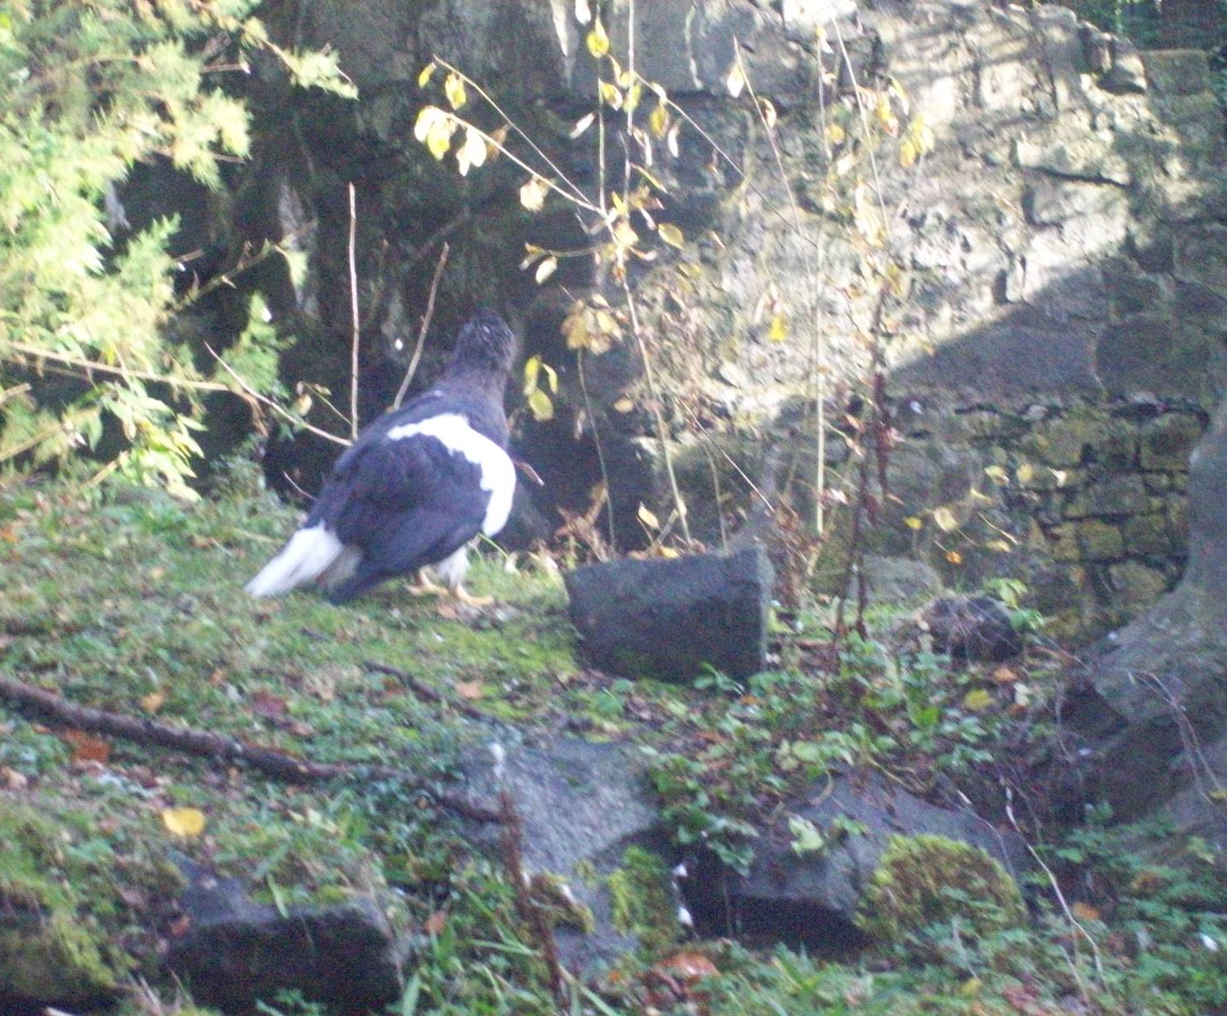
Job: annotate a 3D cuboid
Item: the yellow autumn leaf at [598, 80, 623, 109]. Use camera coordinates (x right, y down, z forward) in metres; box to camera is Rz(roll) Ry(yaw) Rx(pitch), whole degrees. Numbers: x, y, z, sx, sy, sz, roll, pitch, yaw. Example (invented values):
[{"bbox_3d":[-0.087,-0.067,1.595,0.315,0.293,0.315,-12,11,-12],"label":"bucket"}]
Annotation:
[{"bbox_3d":[-0.007,-0.978,10.000,0.056,0.070,0.025,0,6,0],"label":"yellow autumn leaf"}]

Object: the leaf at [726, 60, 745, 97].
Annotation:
[{"bbox_3d":[0.309,-1.087,10.700,0.048,0.097,0.025,0,6,2],"label":"leaf"}]

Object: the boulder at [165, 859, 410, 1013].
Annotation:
[{"bbox_3d":[-0.578,0.758,7.500,0.434,0.250,0.340,0,6,-4],"label":"boulder"}]

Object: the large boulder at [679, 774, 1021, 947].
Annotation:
[{"bbox_3d":[0.452,0.650,7.900,0.649,0.310,0.460,0,6,3],"label":"large boulder"}]

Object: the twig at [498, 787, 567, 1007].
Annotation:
[{"bbox_3d":[-0.142,0.691,7.500,0.038,0.401,0.035,-13,6,-2],"label":"twig"}]

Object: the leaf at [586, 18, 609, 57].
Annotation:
[{"bbox_3d":[-0.036,-1.114,10.000,0.054,0.090,0.025,0,6,0],"label":"leaf"}]

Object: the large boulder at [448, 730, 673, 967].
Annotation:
[{"bbox_3d":[-0.090,0.618,7.600,0.360,0.330,0.420,-1,6,-10],"label":"large boulder"}]

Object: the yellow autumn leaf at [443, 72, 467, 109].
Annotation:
[{"bbox_3d":[-0.374,-0.987,10.000,0.054,0.086,0.025,0,6,0],"label":"yellow autumn leaf"}]

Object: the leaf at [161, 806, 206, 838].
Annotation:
[{"bbox_3d":[-0.794,0.580,7.800,0.082,0.040,0.060,0,6,0],"label":"leaf"}]

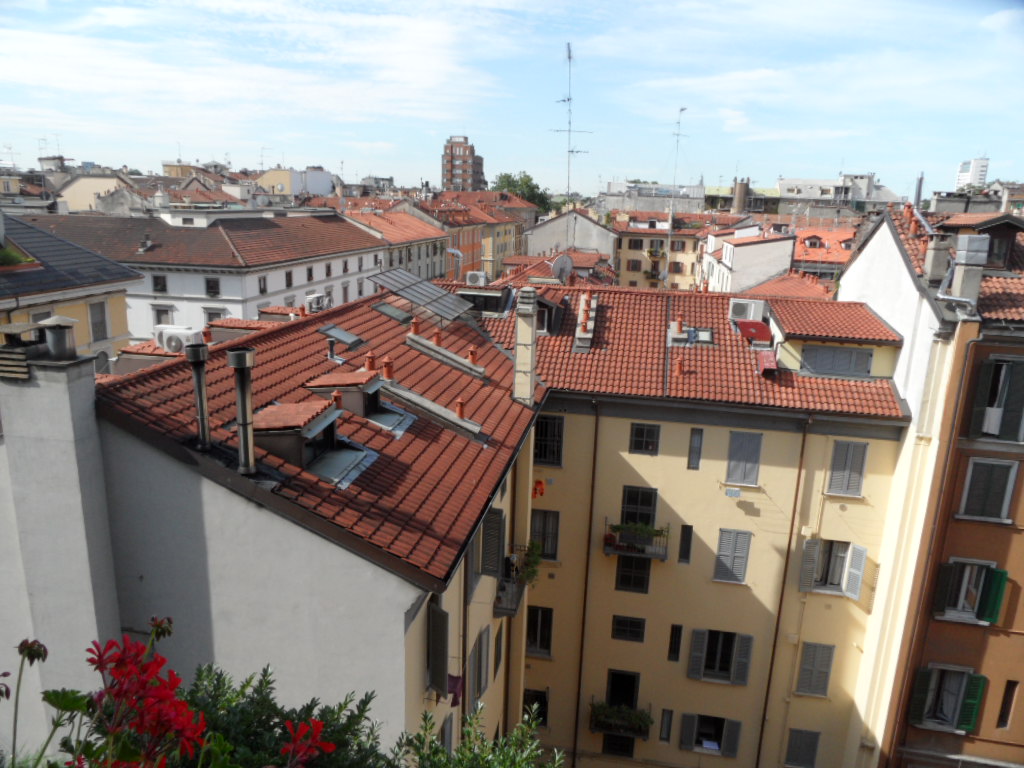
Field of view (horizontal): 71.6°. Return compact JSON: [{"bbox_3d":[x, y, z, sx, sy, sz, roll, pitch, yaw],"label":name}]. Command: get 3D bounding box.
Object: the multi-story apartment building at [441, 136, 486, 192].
[{"bbox_3d":[-17.325,-66.214,260.525,12.000,45.300,20.000,4,14,9],"label":"multi-story apartment building"}]

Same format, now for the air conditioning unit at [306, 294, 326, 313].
[{"bbox_3d":[-6.620,-2.690,23.900,0.290,0.570,0.820,5,14,12],"label":"air conditioning unit"}]

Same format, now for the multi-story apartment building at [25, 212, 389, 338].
[{"bbox_3d":[-31.575,-7.738,75.992,26.000,20.750,36.000,4,14,7],"label":"multi-story apartment building"}]

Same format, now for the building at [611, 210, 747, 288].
[{"bbox_3d":[26.496,-16.634,115.940,21.000,22.700,15.000,4,14,8],"label":"building"}]

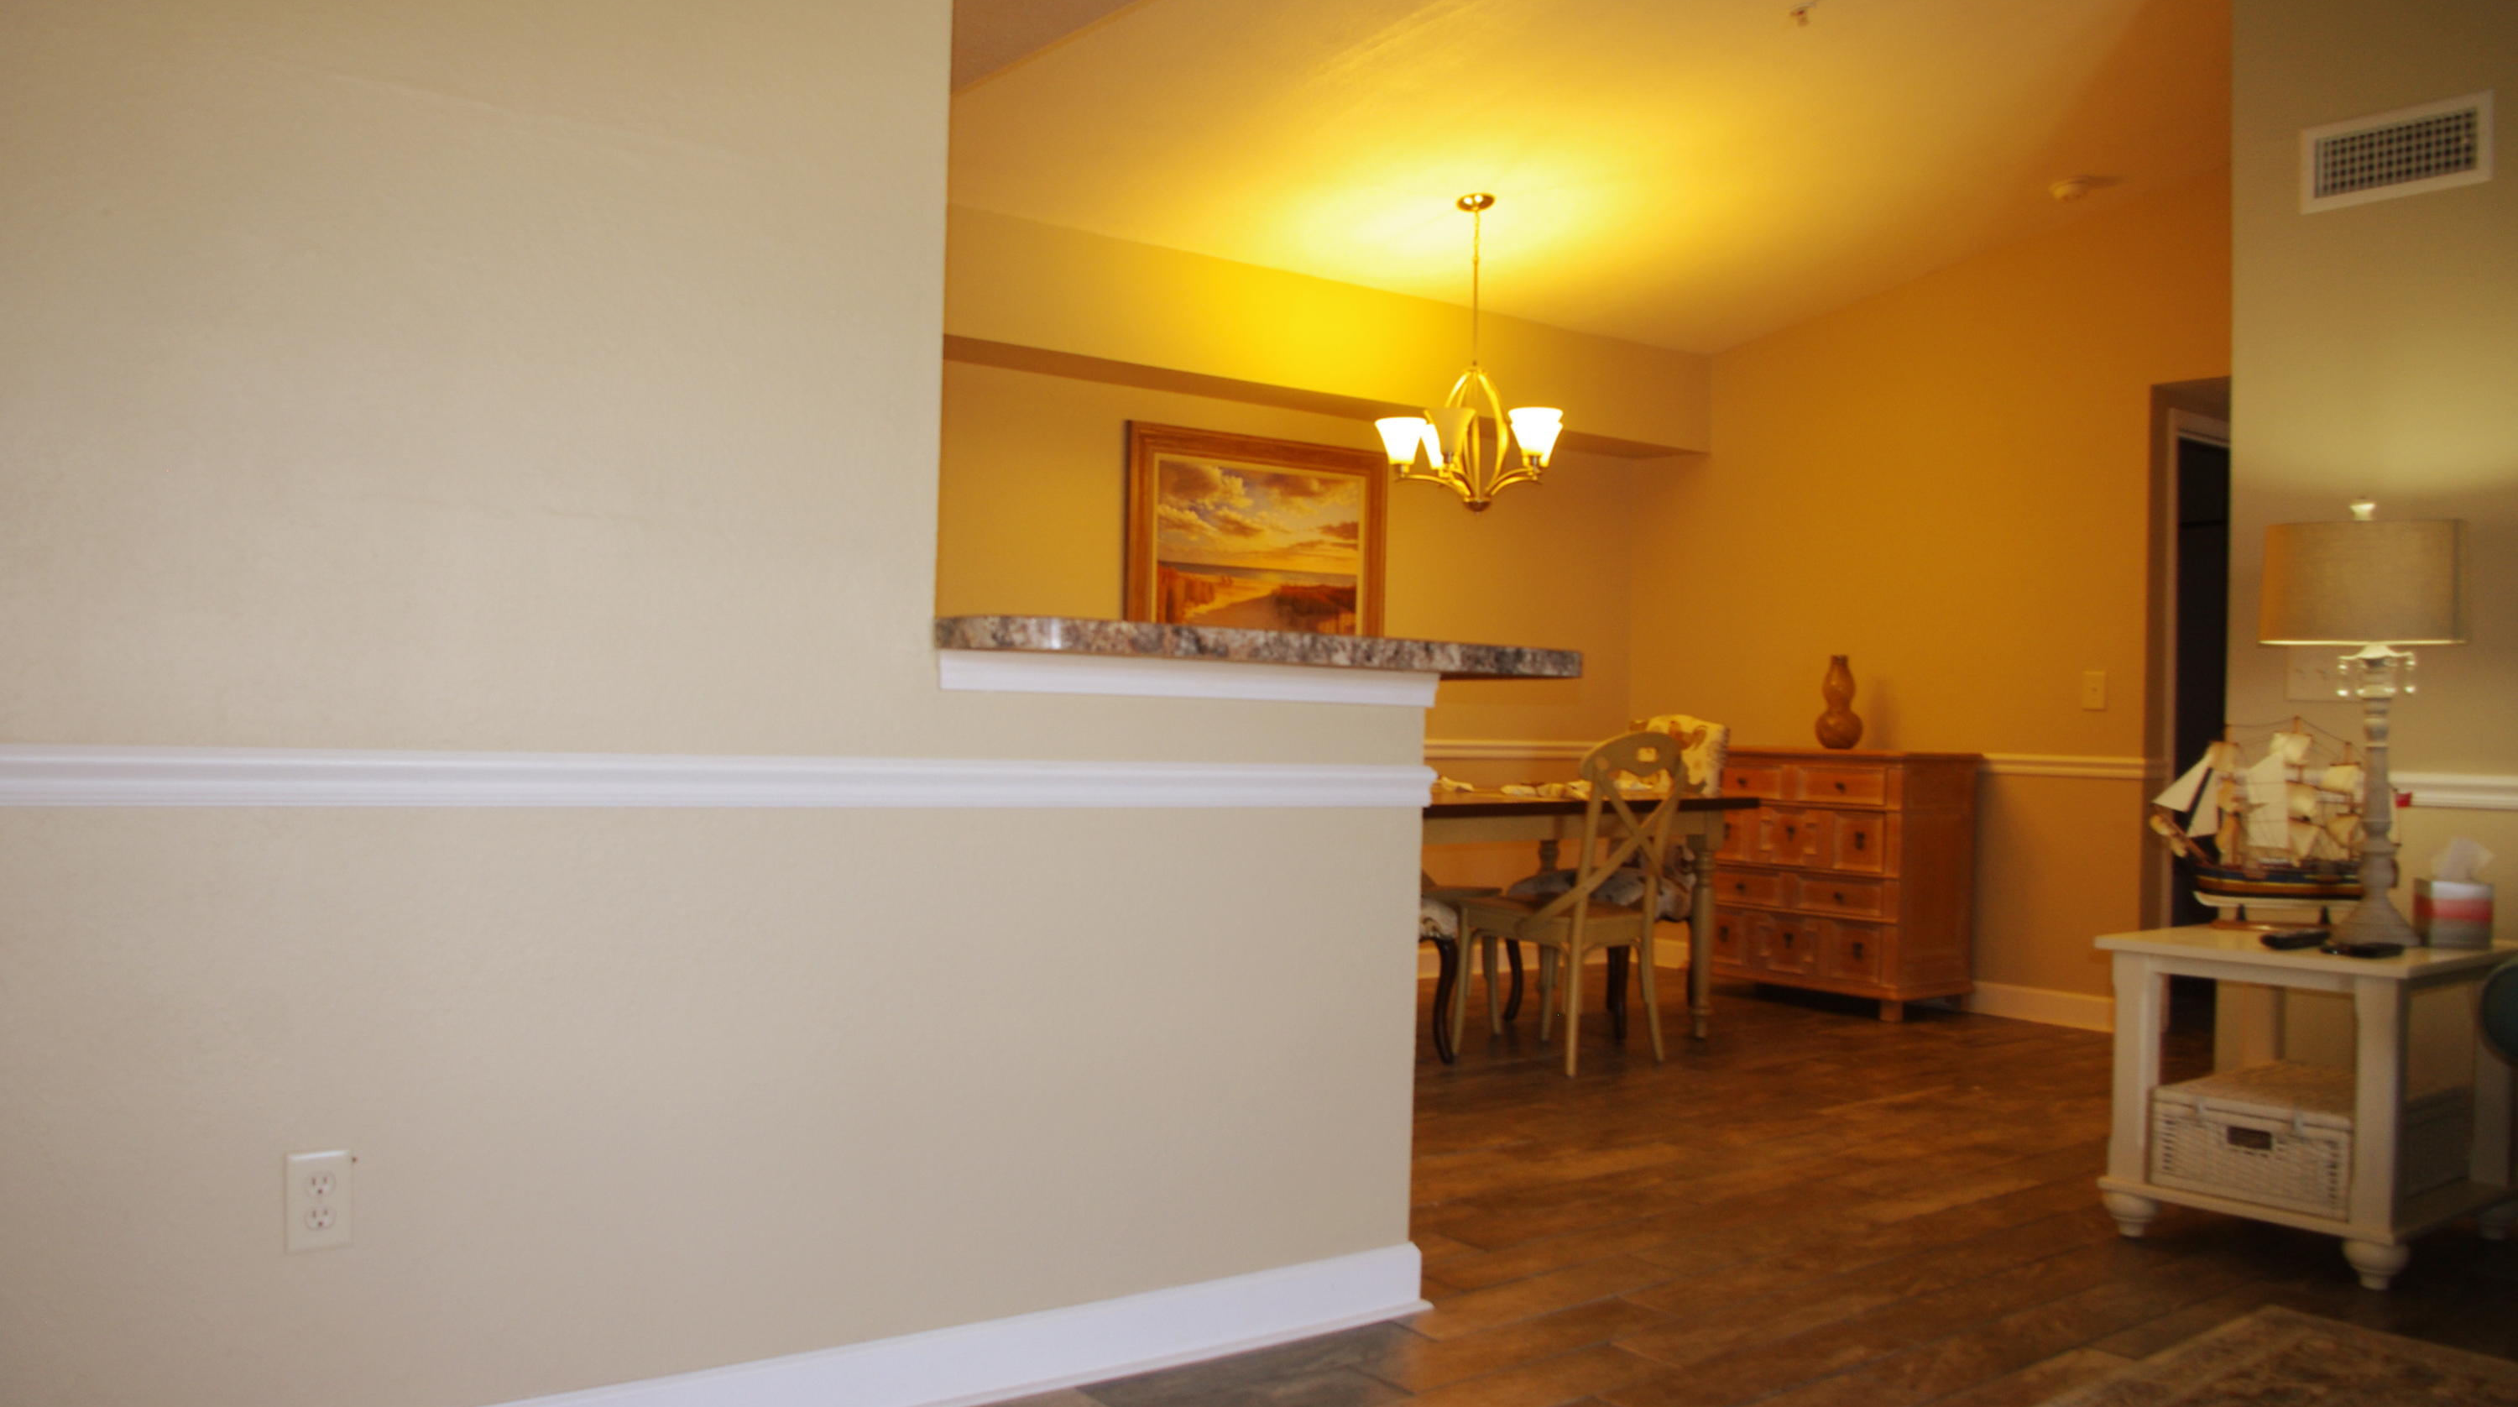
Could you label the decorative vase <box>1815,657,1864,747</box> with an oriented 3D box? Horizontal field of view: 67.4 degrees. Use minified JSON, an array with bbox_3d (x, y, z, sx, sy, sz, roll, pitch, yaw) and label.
[{"bbox_3d":[2.102,-0.004,6.821,0.170,0.337,0.170,2,0,-35],"label":"decorative vase"}]

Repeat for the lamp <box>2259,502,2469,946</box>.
[{"bbox_3d":[2.226,0.033,3.801,0.310,0.899,0.390,2,0,-35],"label":"lamp"}]

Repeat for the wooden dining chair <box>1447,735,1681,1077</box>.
[{"bbox_3d":[0.902,0.557,5.472,0.500,0.964,0.520,2,0,-43],"label":"wooden dining chair"}]

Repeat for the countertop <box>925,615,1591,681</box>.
[{"bbox_3d":[-0.020,-0.079,2.994,1.200,0.043,0.620,2,0,-35],"label":"countertop"}]

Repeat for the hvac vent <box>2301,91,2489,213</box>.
[{"bbox_3d":[2.405,-1.167,4.003,0.020,0.193,0.405,2,0,-35],"label":"hvac vent"}]

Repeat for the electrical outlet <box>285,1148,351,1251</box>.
[{"bbox_3d":[-1.064,0.565,2.136,0.071,0.115,0.010,2,0,-35],"label":"electrical outlet"}]

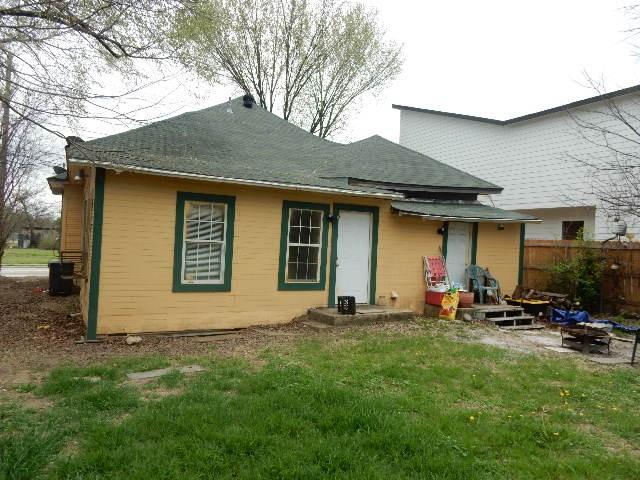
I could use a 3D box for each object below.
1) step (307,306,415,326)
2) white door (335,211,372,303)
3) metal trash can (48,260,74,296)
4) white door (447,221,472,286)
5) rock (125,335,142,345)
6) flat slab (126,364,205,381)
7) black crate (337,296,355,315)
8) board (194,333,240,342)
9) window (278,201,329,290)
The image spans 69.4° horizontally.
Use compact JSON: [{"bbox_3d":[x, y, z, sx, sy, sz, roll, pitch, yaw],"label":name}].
[{"bbox_3d":[0.838,1.579,9.582,2.100,0.210,1.030,3,0,-24],"label":"step"},{"bbox_3d":[0.759,0.397,10.113,0.835,2.020,0.050,3,0,-24],"label":"white door"},{"bbox_3d":[-7.474,1.115,13.447,0.580,1.000,0.640,3,0,-22],"label":"metal trash can"},{"bbox_3d":[3.374,0.532,11.291,0.740,2.020,0.050,3,0,-24],"label":"white door"},{"bbox_3d":[-3.161,1.685,7.846,0.280,0.140,0.200,3,0,-24],"label":"rock"},{"bbox_3d":[-1.990,1.741,6.026,0.920,0.050,0.240,3,0,-40],"label":"flat slab"},{"bbox_3d":[0.542,1.300,9.173,0.285,0.320,0.320,3,0,-6],"label":"black crate"},{"bbox_3d":[-1.880,1.775,8.430,0.920,0.060,0.220,3,0,-33],"label":"board"},{"bbox_3d":[-0.310,0.138,9.609,1.053,1.834,0.100,3,0,-24],"label":"window"}]

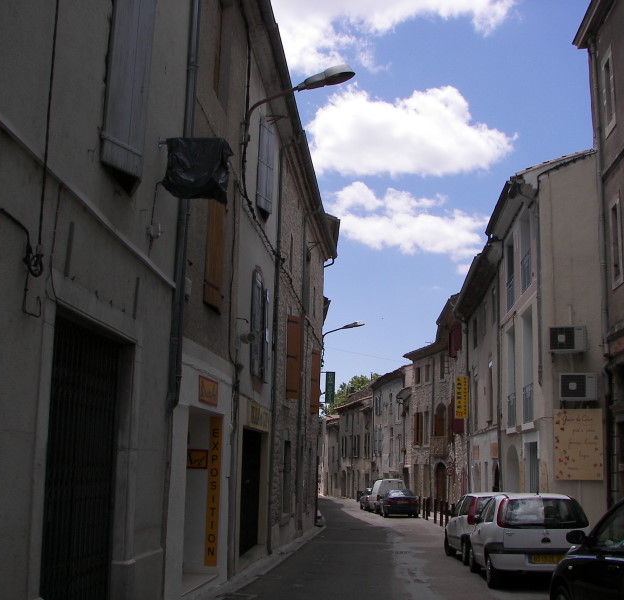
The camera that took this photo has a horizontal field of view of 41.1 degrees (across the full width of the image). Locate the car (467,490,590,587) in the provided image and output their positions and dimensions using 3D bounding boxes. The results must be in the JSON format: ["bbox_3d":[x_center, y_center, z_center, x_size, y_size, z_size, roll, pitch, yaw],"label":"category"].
[{"bbox_3d":[3.633,4.068,14.307,1.660,1.450,3.830,0,-13,5],"label":"car"}]

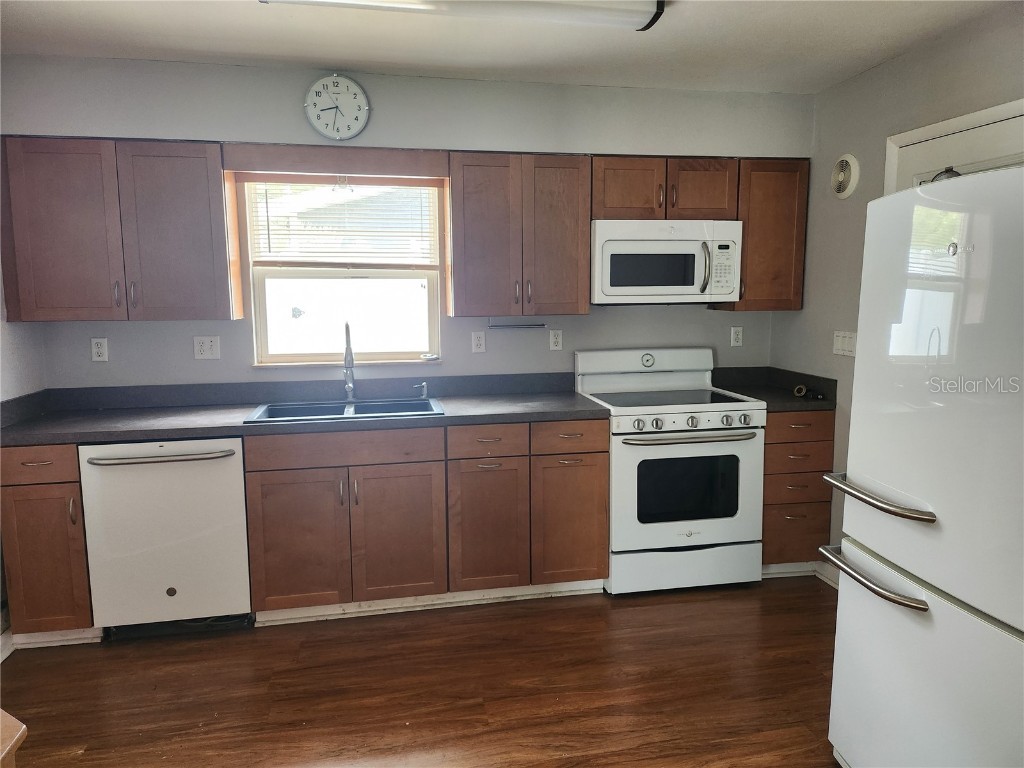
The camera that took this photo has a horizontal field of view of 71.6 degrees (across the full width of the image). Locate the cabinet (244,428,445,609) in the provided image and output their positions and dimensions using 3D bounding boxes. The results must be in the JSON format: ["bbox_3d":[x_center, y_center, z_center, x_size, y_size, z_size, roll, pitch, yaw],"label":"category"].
[{"bbox_3d":[-0.759,0.552,3.375,0.835,0.759,0.611,-2,7,-11],"label":"cabinet"}]

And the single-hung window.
[{"bbox_3d":[-0.832,-0.552,3.592,0.925,0.895,0.099,-2,7,-11],"label":"single-hung window"}]

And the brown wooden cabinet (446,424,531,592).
[{"bbox_3d":[-0.161,0.525,3.486,0.374,0.764,0.630,-2,7,-11],"label":"brown wooden cabinet"}]

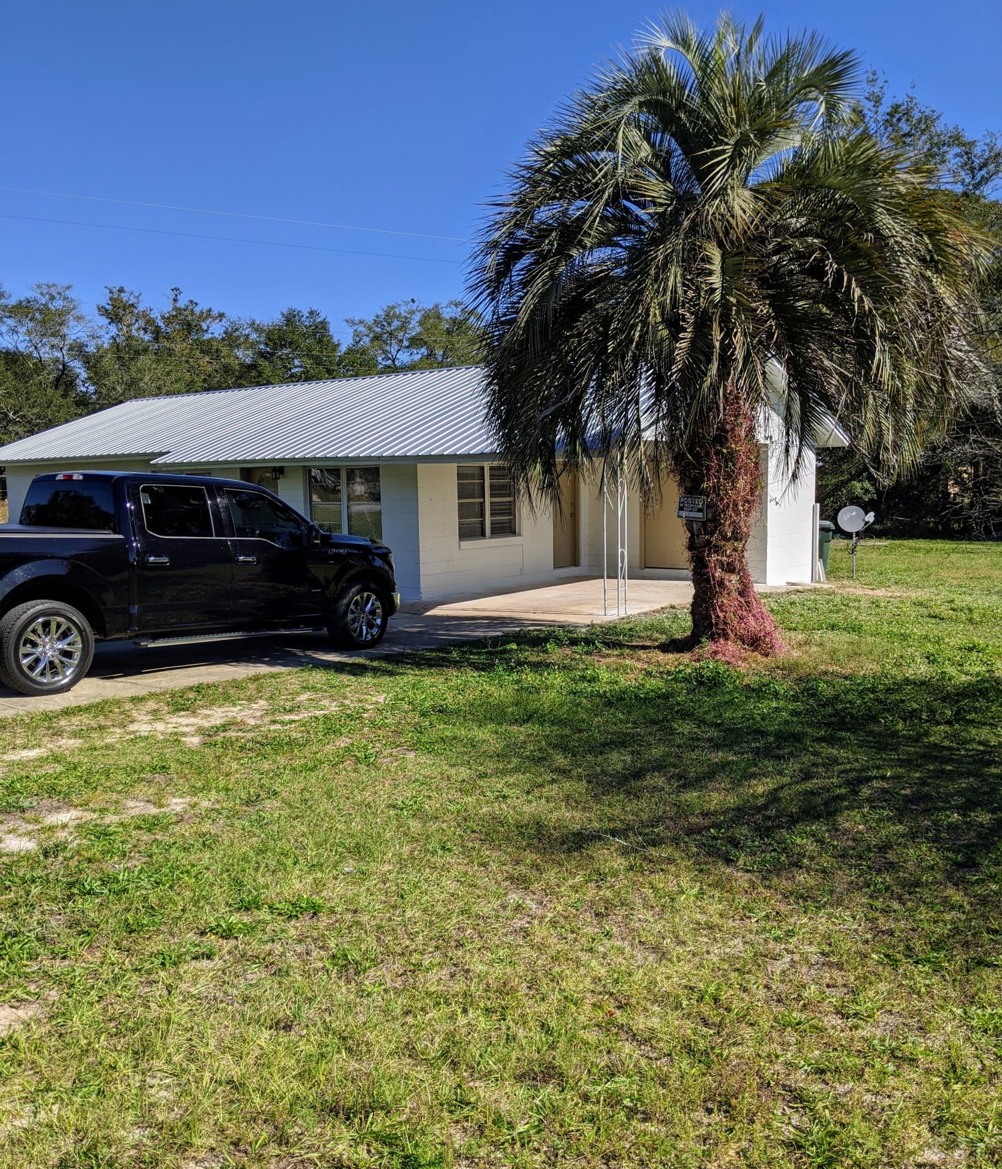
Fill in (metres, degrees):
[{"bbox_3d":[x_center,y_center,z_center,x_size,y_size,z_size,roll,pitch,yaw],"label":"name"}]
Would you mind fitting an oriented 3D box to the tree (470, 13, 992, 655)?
[{"bbox_3d":[2.320,-2.470,10.900,5.200,6.300,5.200,0,6,12],"label":"tree"}]

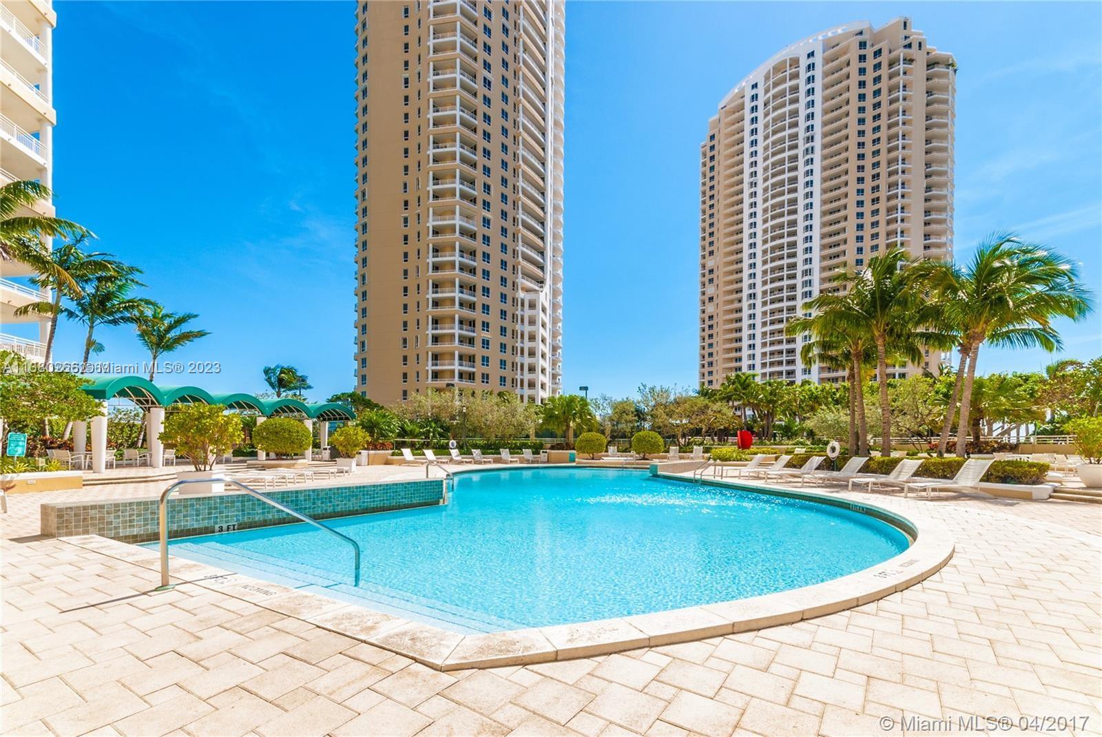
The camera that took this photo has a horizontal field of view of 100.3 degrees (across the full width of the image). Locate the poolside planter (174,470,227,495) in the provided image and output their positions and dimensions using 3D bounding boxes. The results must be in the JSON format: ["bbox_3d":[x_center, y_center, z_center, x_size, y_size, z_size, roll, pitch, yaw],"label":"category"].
[{"bbox_3d":[-8.698,2.832,11.370,0.760,0.600,0.760,1,-5,-14],"label":"poolside planter"}]

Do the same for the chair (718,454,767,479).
[{"bbox_3d":[7.150,3.636,17.200,1.650,0.850,0.680,0,-5,-3],"label":"chair"}]

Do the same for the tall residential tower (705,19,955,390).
[{"bbox_3d":[78.900,-28.000,134.000,32.000,116.000,54.000,4,-6,-43],"label":"tall residential tower"}]

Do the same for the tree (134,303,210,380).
[{"bbox_3d":[-20.348,0.390,24.500,3.400,7.500,3.400,4,-6,-40],"label":"tree"}]

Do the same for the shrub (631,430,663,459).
[{"bbox_3d":[6.600,5.250,31.500,2.250,1.950,2.250,0,-6,0],"label":"shrub"}]

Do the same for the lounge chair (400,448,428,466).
[{"bbox_3d":[-8.450,5.480,28.500,1.800,0.980,0.650,-5,-7,40],"label":"lounge chair"}]

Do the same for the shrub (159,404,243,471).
[{"bbox_3d":[-8.655,1.714,11.370,1.650,1.680,1.650,3,-6,-37],"label":"shrub"}]

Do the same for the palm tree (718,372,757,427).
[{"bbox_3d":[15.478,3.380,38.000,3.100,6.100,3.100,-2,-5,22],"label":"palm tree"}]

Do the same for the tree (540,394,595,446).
[{"bbox_3d":[1.077,3.370,29.500,3.500,3.500,3.400,0,-5,0],"label":"tree"}]

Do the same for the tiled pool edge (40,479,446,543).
[{"bbox_3d":[-5.000,2.740,9.200,0.650,0.620,6.900,-5,-11,34],"label":"tiled pool edge"}]

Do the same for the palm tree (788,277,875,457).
[{"bbox_3d":[12.000,0.050,19.100,4.100,7.800,4.100,-3,-7,32],"label":"palm tree"}]

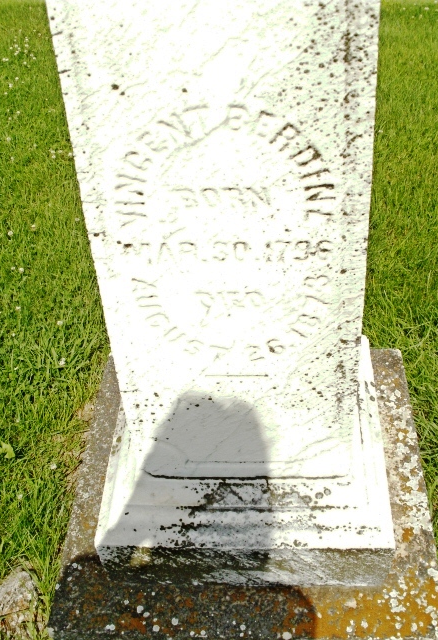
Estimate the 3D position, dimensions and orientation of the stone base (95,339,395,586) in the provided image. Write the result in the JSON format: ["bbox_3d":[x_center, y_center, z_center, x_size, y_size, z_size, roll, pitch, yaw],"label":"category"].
[{"bbox_3d":[0.059,0.250,1.395,0.540,0.265,0.506,-1,47,6],"label":"stone base"}]

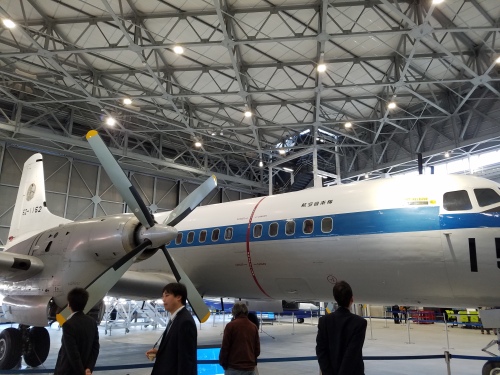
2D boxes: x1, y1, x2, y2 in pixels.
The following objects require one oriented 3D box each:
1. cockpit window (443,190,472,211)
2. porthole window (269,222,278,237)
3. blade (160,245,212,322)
[{"bbox_3d":[3.847,0.246,6.944,0.470,0.410,0.060,-4,-36,28],"label":"cockpit window"},{"bbox_3d":[0.595,1.032,9.071,0.280,0.350,0.050,-10,-27,36],"label":"porthole window"},{"bbox_3d":[-1.279,1.986,7.587,0.130,1.870,0.310,-10,25,36],"label":"blade"}]

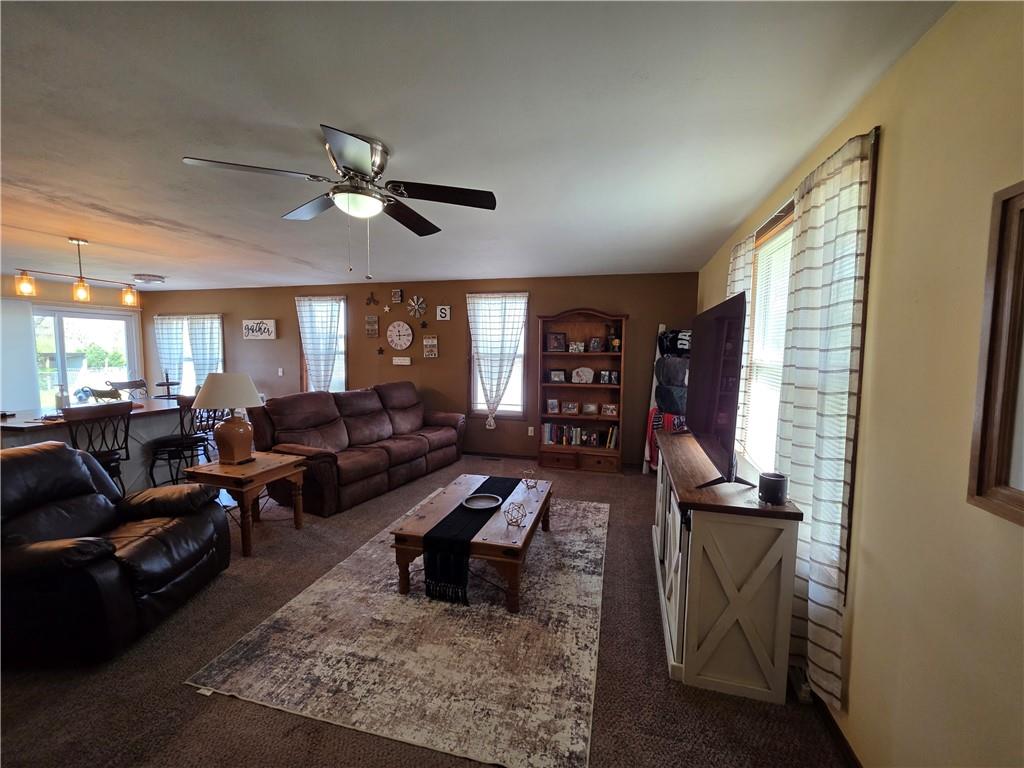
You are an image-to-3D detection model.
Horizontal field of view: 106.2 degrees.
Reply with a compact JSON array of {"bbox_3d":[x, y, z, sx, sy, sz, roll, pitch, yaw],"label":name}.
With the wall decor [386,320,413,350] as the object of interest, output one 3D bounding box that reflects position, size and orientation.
[{"bbox_3d":[-1.651,-0.711,5.685,0.434,0.434,0.051,2,5,15],"label":"wall decor"}]

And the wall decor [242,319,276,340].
[{"bbox_3d":[-3.824,-0.817,5.796,0.567,0.287,0.040,1,4,11],"label":"wall decor"}]

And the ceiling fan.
[{"bbox_3d":[-0.749,-0.993,1.926,1.303,0.323,1.303,2,5,15],"label":"ceiling fan"}]

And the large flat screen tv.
[{"bbox_3d":[1.278,-0.026,2.502,0.081,0.879,1.515,2,5,17],"label":"large flat screen tv"}]

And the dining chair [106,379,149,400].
[{"bbox_3d":[-5.030,0.483,5.229,0.530,1.020,0.460,0,4,-3],"label":"dining chair"}]

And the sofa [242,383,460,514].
[{"bbox_3d":[-1.587,0.570,4.516,1.040,1.030,2.202,3,5,26],"label":"sofa"}]

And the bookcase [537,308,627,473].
[{"bbox_3d":[0.858,0.068,4.800,1.067,1.949,0.336,1,4,11],"label":"bookcase"}]

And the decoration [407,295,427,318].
[{"bbox_3d":[-1.375,-1.114,5.582,0.308,0.323,0.035,2,5,15],"label":"decoration"}]

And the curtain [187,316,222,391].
[{"bbox_3d":[-4.795,-0.354,5.995,0.673,1.484,0.090,1,4,11],"label":"curtain"}]

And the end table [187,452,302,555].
[{"bbox_3d":[-2.054,0.912,3.013,0.581,0.586,0.581,2,5,15],"label":"end table"}]

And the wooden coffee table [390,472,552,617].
[{"bbox_3d":[-0.181,1.000,2.602,0.742,0.405,1.078,1,4,14],"label":"wooden coffee table"}]

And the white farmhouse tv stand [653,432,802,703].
[{"bbox_3d":[1.133,0.839,2.274,0.448,0.792,1.467,2,5,17],"label":"white farmhouse tv stand"}]

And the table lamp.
[{"bbox_3d":[-2.171,0.270,2.973,0.444,0.697,0.444,2,5,15],"label":"table lamp"}]

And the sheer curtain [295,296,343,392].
[{"bbox_3d":[-3.021,-0.431,6.061,0.908,1.857,0.081,2,5,15],"label":"sheer curtain"}]

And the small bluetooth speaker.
[{"bbox_3d":[1.092,0.437,1.605,0.096,0.109,0.096,2,5,17],"label":"small bluetooth speaker"}]

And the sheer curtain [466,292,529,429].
[{"bbox_3d":[-0.217,-0.295,5.294,0.874,1.865,0.081,2,5,15],"label":"sheer curtain"}]

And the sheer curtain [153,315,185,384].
[{"bbox_3d":[-5.461,-0.356,6.122,0.605,1.463,0.090,1,4,11],"label":"sheer curtain"}]

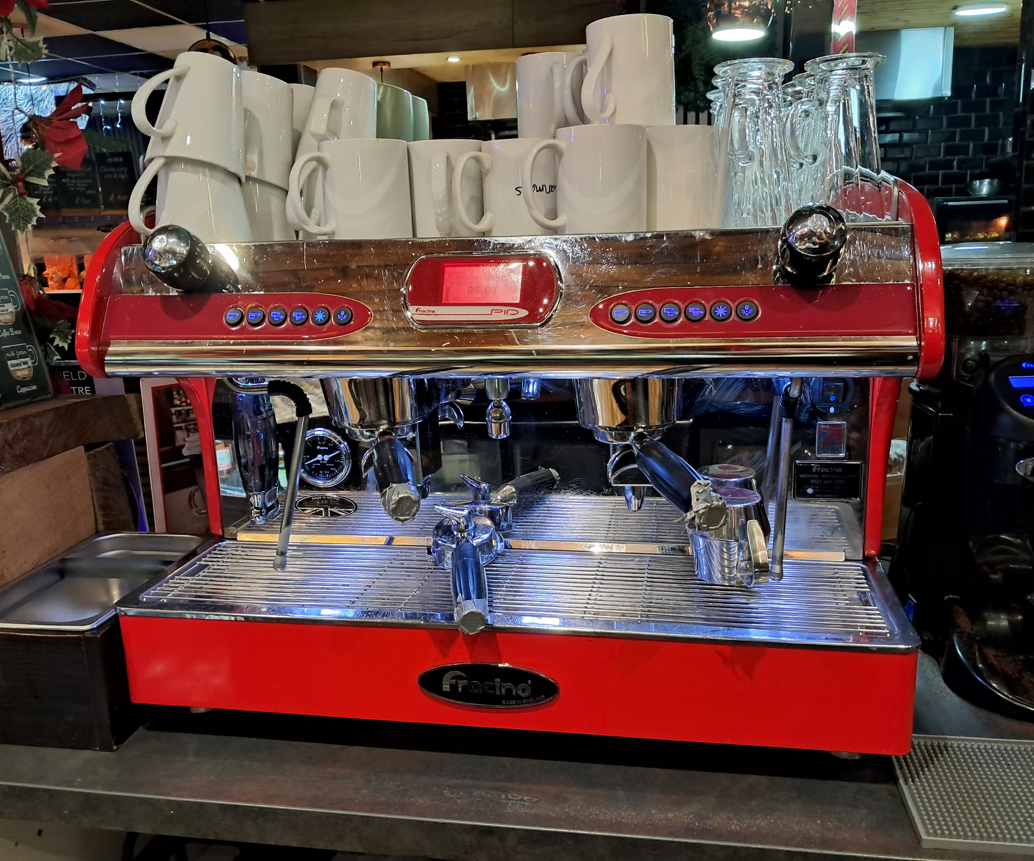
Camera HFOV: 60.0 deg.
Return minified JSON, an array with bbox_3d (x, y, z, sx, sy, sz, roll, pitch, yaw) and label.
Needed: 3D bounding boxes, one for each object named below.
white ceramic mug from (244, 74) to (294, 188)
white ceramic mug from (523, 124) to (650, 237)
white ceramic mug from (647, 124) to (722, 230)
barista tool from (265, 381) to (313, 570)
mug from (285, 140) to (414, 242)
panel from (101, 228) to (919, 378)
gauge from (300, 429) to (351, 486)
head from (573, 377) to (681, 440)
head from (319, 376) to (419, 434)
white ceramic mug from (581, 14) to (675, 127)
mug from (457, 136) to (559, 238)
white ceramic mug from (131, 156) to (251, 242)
[{"bbox_3d":[-0.288,-0.317,0.943,0.116,0.104,0.092,11,9,-3],"label":"white ceramic mug"},{"bbox_3d":[0.061,-0.217,0.786,0.112,0.088,0.080,-5,13,-14],"label":"white ceramic mug"},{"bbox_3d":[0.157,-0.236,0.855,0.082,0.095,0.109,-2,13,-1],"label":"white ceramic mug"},{"bbox_3d":[-0.224,0.047,0.885,0.044,0.195,0.046,1,13,10],"label":"barista tool"},{"bbox_3d":[-0.160,-0.227,0.857,0.116,0.095,0.082,-8,14,-26],"label":"mug"},{"bbox_3d":[-0.029,-0.106,0.757,0.688,0.124,0.042,1,-5,10],"label":"panel"},{"bbox_3d":[-0.211,0.030,0.981,0.066,0.067,0.025,1,13,10],"label":"gauge"},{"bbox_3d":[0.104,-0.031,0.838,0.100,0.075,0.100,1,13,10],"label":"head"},{"bbox_3d":[-0.134,-0.039,0.843,0.091,0.066,0.093,1,13,10],"label":"head"},{"bbox_3d":[0.088,-0.306,0.776,0.080,0.088,0.112,10,17,41],"label":"white ceramic mug"},{"bbox_3d":[-0.009,-0.241,0.897,0.116,0.095,0.082,-6,14,-19],"label":"mug"},{"bbox_3d":[-0.315,-0.225,0.853,0.089,0.094,0.115,9,16,39],"label":"white ceramic mug"}]

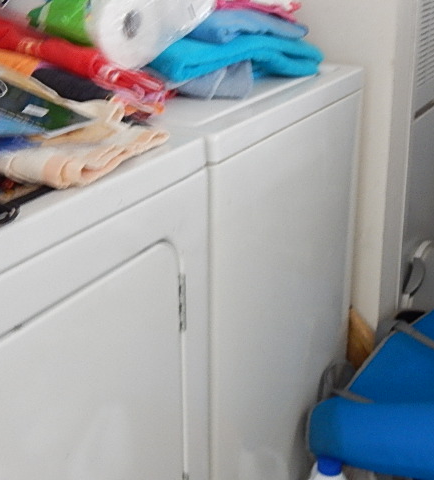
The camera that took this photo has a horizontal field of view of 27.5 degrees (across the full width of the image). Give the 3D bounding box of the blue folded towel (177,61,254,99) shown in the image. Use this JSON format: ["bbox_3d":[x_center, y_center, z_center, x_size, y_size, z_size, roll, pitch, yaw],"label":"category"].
[{"bbox_3d":[0.006,-0.303,1.615,0.170,0.058,0.160,6,20,17],"label":"blue folded towel"}]

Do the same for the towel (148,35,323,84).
[{"bbox_3d":[0.003,-0.353,1.713,0.350,0.088,0.235,-17,25,-38],"label":"towel"}]

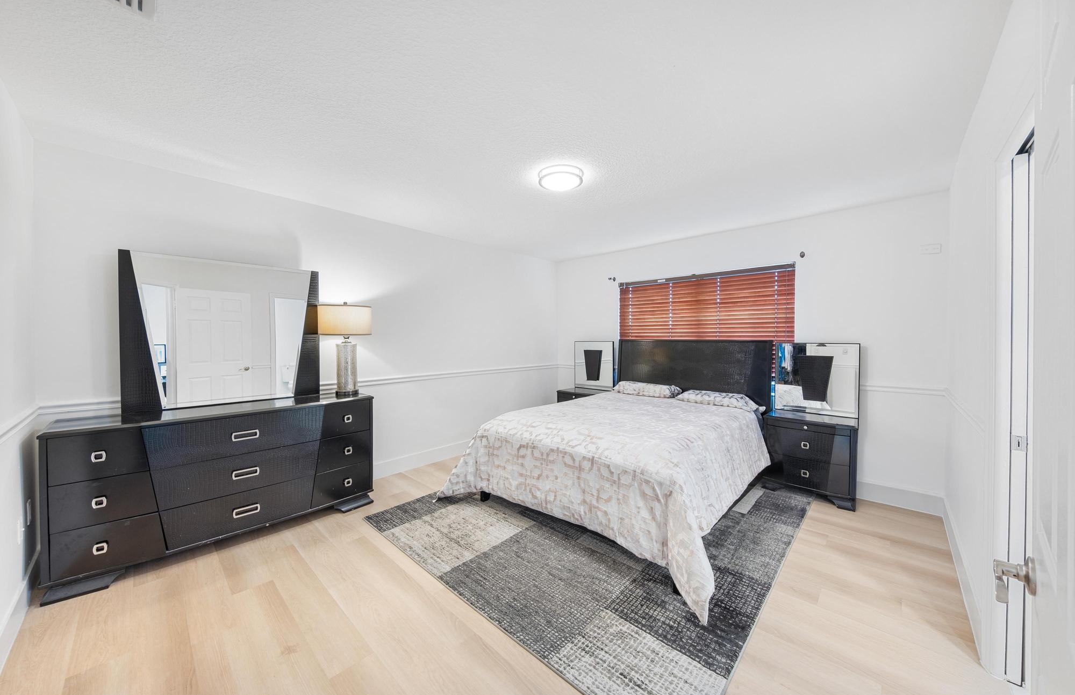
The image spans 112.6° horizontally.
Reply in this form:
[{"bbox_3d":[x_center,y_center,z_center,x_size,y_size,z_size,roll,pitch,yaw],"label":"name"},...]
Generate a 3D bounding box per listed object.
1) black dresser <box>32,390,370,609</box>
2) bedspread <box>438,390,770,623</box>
[{"bbox_3d":[-2.064,0.844,2.508,0.475,0.865,1.620,1,1,44],"label":"black dresser"},{"bbox_3d":[0.698,0.915,3.056,2.000,0.650,2.100,1,1,43],"label":"bedspread"}]

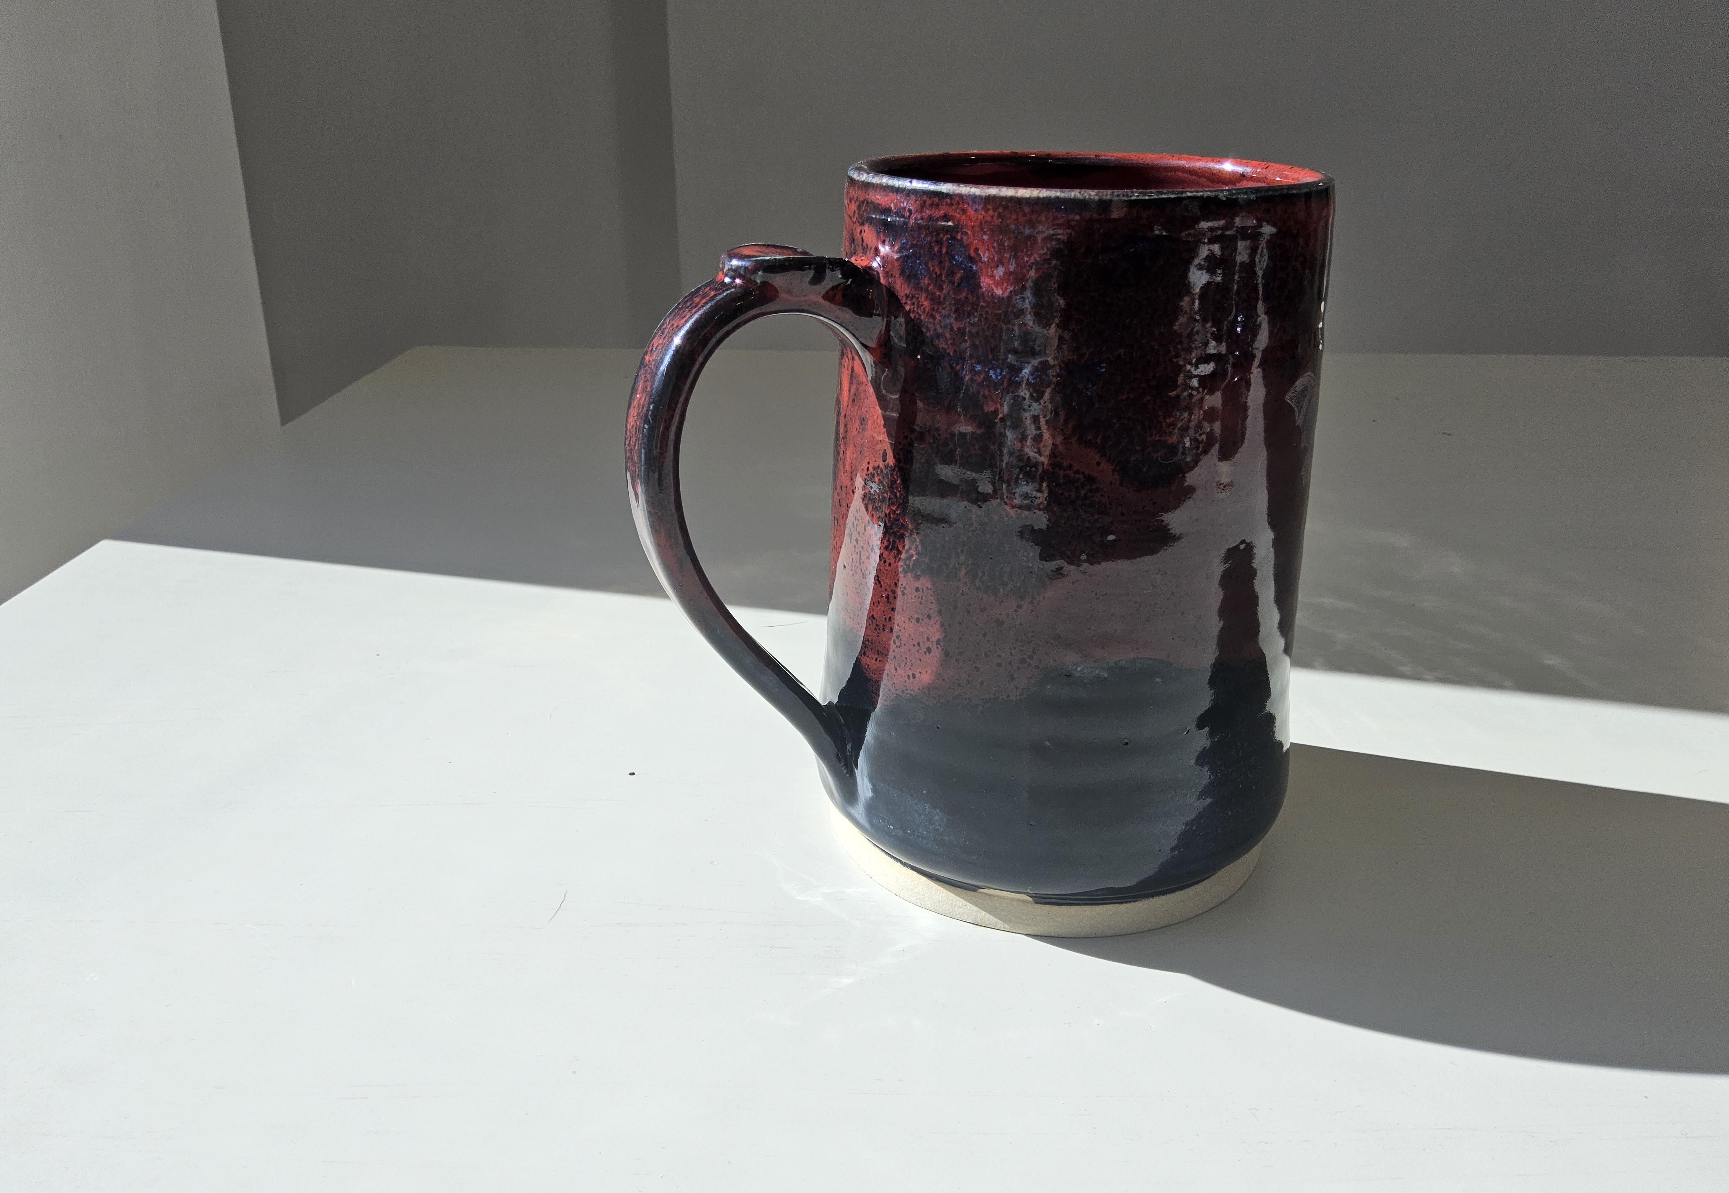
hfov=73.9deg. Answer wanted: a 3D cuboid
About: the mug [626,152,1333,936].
[{"bbox_3d":[0.020,-0.012,0.207,0.124,0.122,0.089,-7,18,-26],"label":"mug"}]

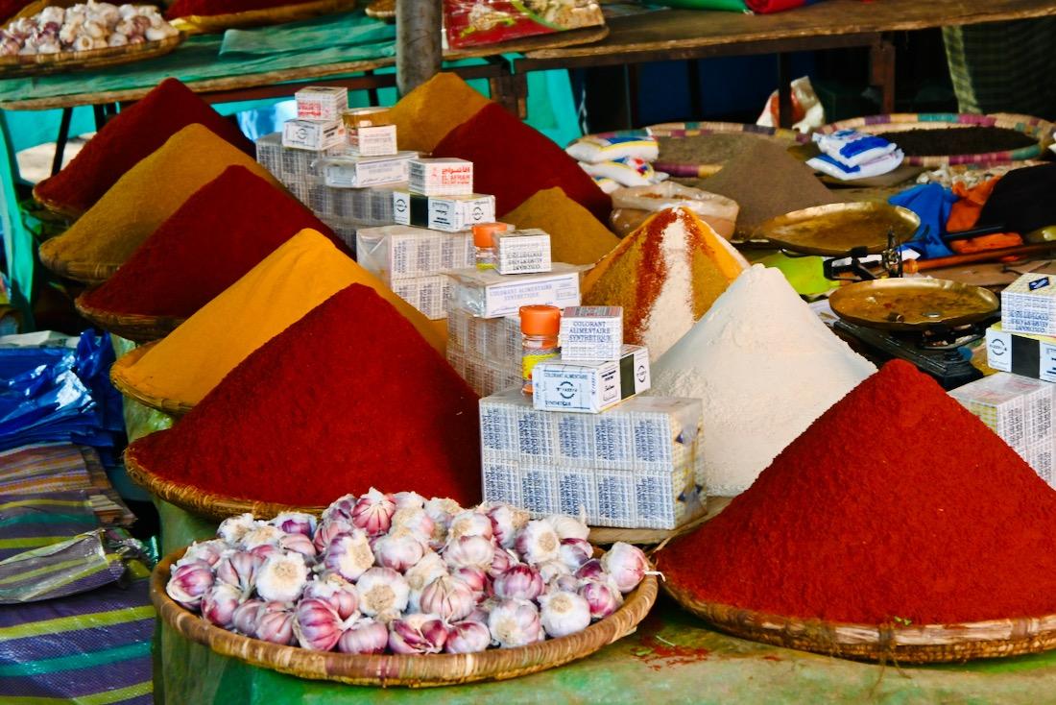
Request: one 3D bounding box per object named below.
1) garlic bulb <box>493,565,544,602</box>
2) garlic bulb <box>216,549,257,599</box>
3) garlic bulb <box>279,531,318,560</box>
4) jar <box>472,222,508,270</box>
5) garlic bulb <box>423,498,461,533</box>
[{"bbox_3d":[-0.010,0.231,2.102,0.051,0.045,0.051,0,12,0],"label":"garlic bulb"},{"bbox_3d":[-0.285,0.218,2.070,0.046,0.046,0.047,-24,58,3],"label":"garlic bulb"},{"bbox_3d":[-0.234,0.201,2.147,0.047,0.044,0.047,0,14,0],"label":"garlic bulb"},{"bbox_3d":[-0.051,-0.126,2.904,0.048,0.099,0.048,0,12,0],"label":"jar"},{"bbox_3d":[-0.093,0.181,2.282,0.048,0.043,0.048,0,-16,0],"label":"garlic bulb"}]

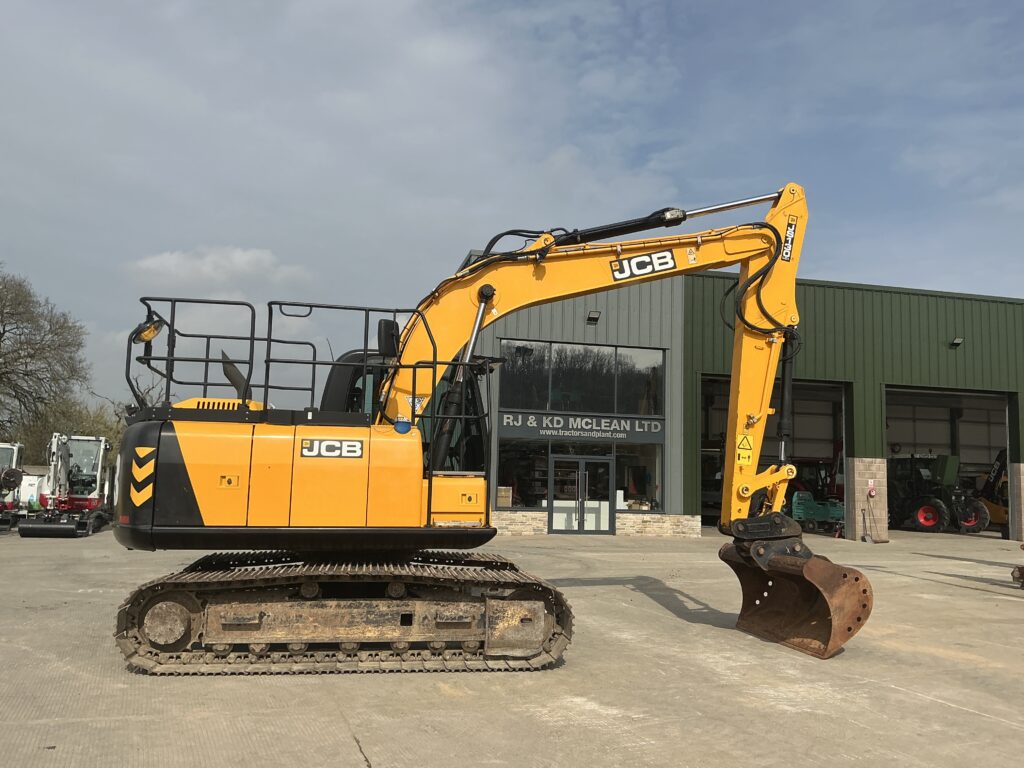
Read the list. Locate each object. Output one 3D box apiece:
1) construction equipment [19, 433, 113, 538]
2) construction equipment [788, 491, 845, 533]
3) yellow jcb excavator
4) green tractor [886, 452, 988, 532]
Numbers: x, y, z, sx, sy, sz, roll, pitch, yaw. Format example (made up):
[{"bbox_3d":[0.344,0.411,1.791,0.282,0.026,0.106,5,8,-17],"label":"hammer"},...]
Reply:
[{"bbox_3d":[-10.867,2.339,20.225,1.500,2.380,3.400,4,-6,-19],"label":"construction equipment"},{"bbox_3d":[10.468,4.280,27.969,2.100,1.320,1.250,-1,-7,24],"label":"construction equipment"},{"bbox_3d":[-0.026,0.126,8.584,7.130,4.930,2.600,2,-6,-8],"label":"yellow jcb excavator"},{"bbox_3d":[14.202,3.764,28.928,2.100,2.650,4.100,3,-6,-16],"label":"green tractor"}]

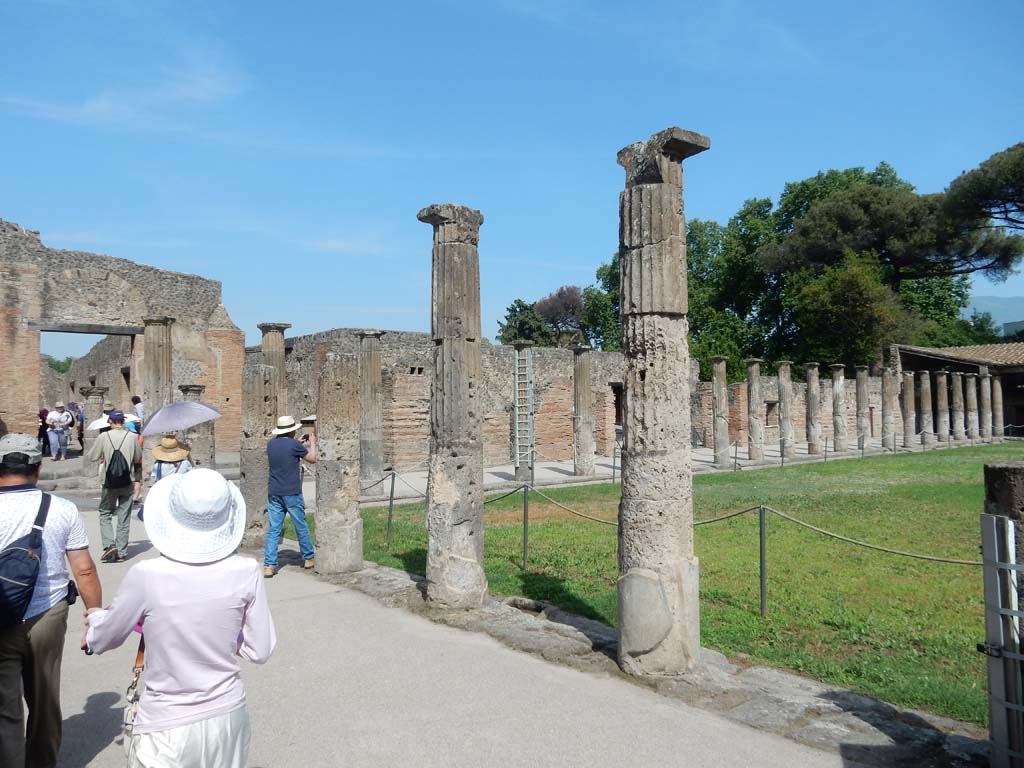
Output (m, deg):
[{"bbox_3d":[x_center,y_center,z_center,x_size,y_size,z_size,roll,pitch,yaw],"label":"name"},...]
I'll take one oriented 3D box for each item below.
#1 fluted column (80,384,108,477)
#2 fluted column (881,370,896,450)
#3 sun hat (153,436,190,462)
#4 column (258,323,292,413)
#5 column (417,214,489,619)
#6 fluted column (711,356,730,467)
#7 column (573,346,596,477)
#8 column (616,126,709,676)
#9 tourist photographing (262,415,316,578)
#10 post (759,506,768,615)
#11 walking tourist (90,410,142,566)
[{"bbox_3d":[-9.767,1.111,17.300,0.600,2.100,0.600,2,-2,-41],"label":"fluted column"},{"bbox_3d":[16.533,1.090,32.534,0.560,3.520,0.560,1,-3,-41],"label":"fluted column"},{"bbox_3d":[-3.822,0.741,8.300,0.410,0.200,0.410,-4,12,-17],"label":"sun hat"},{"bbox_3d":[-4.609,0.570,14.361,0.560,3.500,0.560,1,-3,-41],"label":"column"},{"bbox_3d":[-0.485,0.148,6.539,0.560,3.500,0.560,0,-2,0],"label":"column"},{"bbox_3d":[6.805,0.908,24.144,0.560,3.540,0.560,1,-3,-41],"label":"fluted column"},{"bbox_3d":[1.923,0.719,19.953,0.560,3.500,0.560,0,-2,0],"label":"column"},{"bbox_3d":[0.966,0.107,5.055,0.550,3.540,0.550,-1,-3,0],"label":"column"},{"bbox_3d":[-2.407,1.190,8.000,0.540,1.710,0.640,-1,-2,33],"label":"tourist photographing"},{"bbox_3d":[2.107,1.482,6.200,0.050,0.925,0.050,2,-2,-41],"label":"post"},{"bbox_3d":[-4.841,1.237,9.021,0.620,1.790,0.480,1,-3,-32],"label":"walking tourist"}]

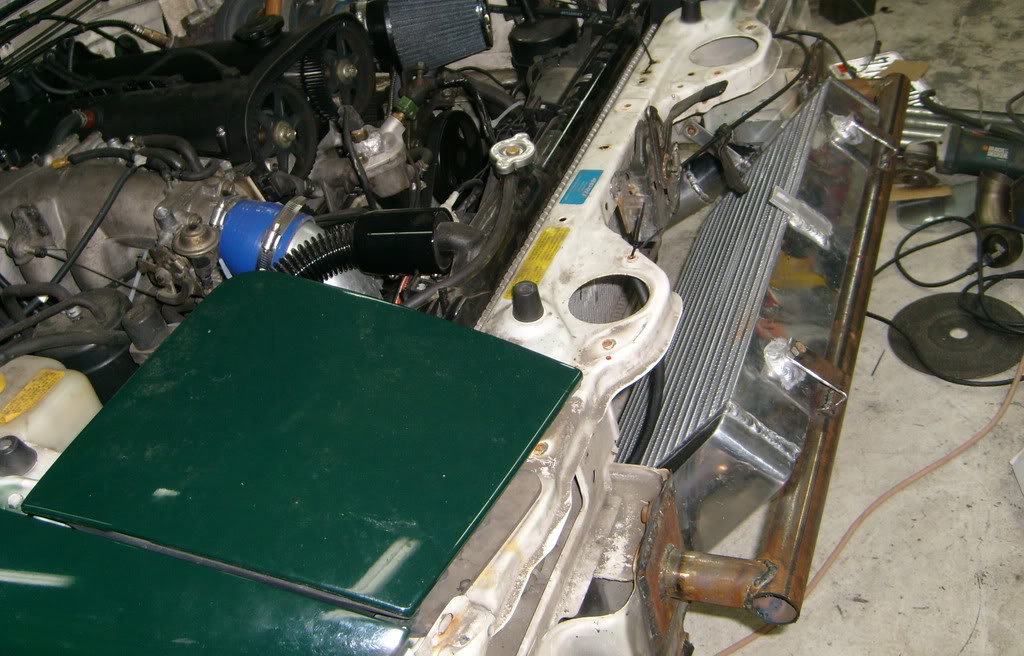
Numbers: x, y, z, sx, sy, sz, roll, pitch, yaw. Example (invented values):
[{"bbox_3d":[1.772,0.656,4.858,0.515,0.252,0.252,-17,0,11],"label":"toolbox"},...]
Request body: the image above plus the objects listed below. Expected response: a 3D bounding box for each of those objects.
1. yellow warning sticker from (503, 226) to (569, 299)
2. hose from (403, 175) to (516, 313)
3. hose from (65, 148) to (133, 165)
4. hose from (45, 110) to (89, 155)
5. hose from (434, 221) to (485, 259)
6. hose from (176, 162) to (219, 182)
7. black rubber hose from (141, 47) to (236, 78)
[{"bbox_3d":[0.026,-0.064,1.007,0.027,0.002,0.112,6,43,25],"label":"yellow warning sticker"},{"bbox_3d":[-0.049,-0.093,1.139,0.034,0.065,0.186,23,53,41],"label":"hose"},{"bbox_3d":[-0.481,-0.203,1.215,0.089,0.017,0.017,-3,40,20],"label":"hose"},{"bbox_3d":[-0.541,-0.241,1.263,0.060,0.036,0.024,-29,38,-13],"label":"hose"},{"bbox_3d":[-0.063,-0.104,1.179,0.071,0.031,0.026,17,49,37],"label":"hose"},{"bbox_3d":[-0.349,-0.172,1.147,0.057,0.016,0.020,-8,38,14],"label":"hose"},{"bbox_3d":[-0.417,-0.337,1.319,0.143,0.044,0.016,1,41,24],"label":"black rubber hose"}]

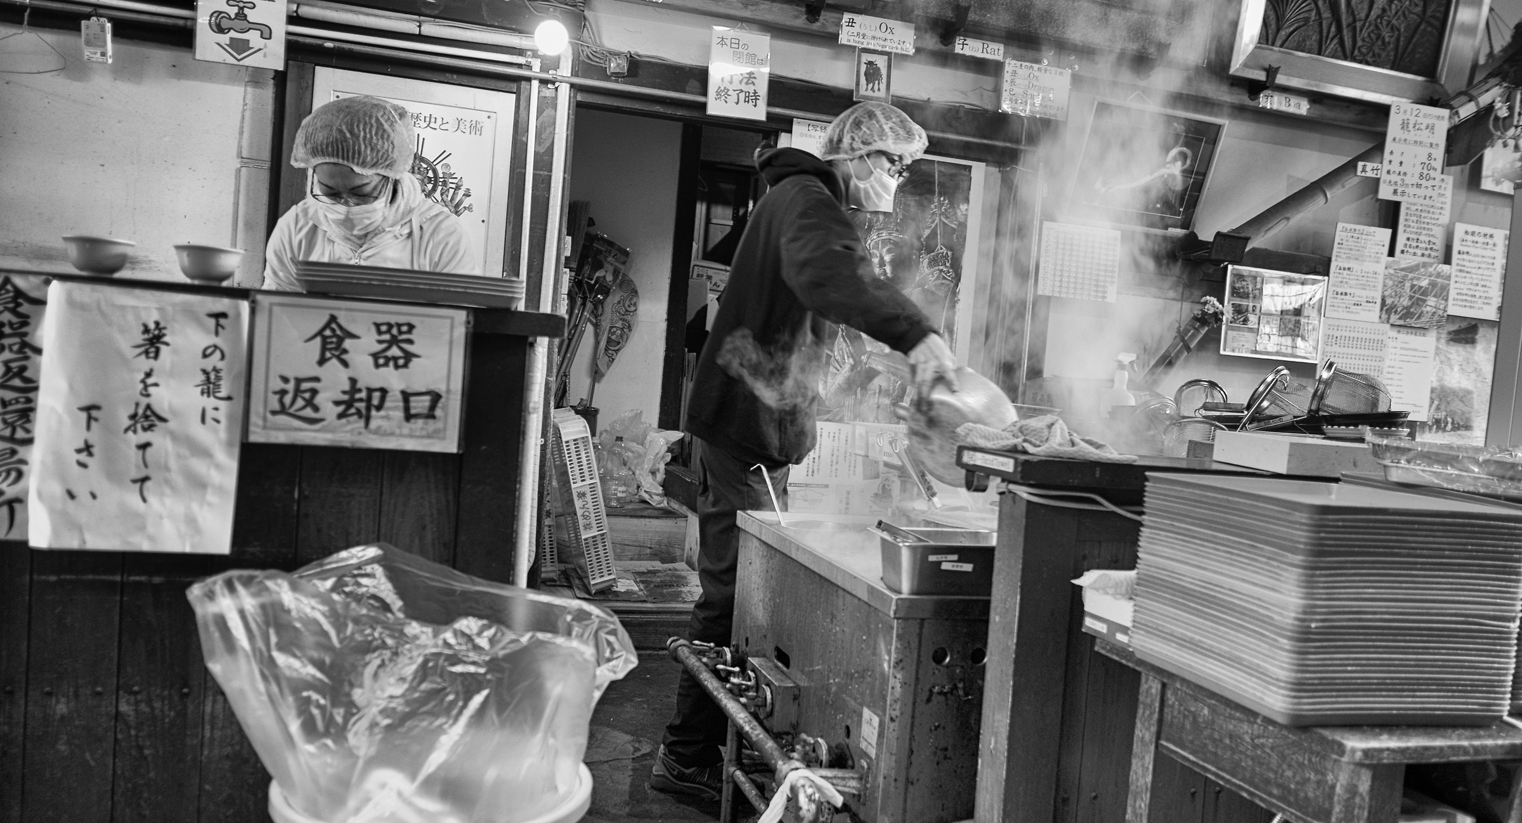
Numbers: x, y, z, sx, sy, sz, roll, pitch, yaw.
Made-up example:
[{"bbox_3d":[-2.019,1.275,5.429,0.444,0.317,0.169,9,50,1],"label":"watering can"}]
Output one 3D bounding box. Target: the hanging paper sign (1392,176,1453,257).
[{"bbox_3d":[2.936,-0.856,5.046,0.270,0.367,0.010,4,3,-17],"label":"hanging paper sign"}]

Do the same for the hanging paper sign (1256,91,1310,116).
[{"bbox_3d":[2.021,-1.185,4.406,0.228,0.060,0.010,4,3,-15],"label":"hanging paper sign"}]

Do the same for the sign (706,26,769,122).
[{"bbox_3d":[-0.075,-1.196,4.048,0.216,0.308,0.010,4,3,-17],"label":"sign"}]

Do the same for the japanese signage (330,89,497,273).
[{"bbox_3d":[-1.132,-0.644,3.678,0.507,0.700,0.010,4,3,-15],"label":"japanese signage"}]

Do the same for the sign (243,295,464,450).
[{"bbox_3d":[-0.619,-0.057,1.767,0.316,0.227,0.010,4,3,-17],"label":"sign"}]

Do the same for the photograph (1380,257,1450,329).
[{"bbox_3d":[2.682,-0.483,4.685,0.340,0.262,0.006,4,3,-15],"label":"photograph"}]

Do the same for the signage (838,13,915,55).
[{"bbox_3d":[0.442,-1.422,4.302,0.296,0.117,0.010,4,3,-17],"label":"signage"}]

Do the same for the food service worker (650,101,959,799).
[{"bbox_3d":[0.118,0.098,2.787,0.640,1.700,0.500,5,2,0],"label":"food service worker"}]

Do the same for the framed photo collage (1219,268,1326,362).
[{"bbox_3d":[2.029,-0.380,4.506,0.462,0.350,0.025,4,3,-15],"label":"framed photo collage"}]

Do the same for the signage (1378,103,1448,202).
[{"bbox_3d":[2.802,-1.103,4.886,0.305,0.410,0.010,4,3,-17],"label":"signage"}]

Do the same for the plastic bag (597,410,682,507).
[{"bbox_3d":[-0.547,0.218,5.120,0.360,0.420,0.280,4,3,-15],"label":"plastic bag"}]

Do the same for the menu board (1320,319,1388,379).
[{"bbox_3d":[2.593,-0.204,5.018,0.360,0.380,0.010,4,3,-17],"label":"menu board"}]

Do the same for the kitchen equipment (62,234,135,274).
[{"bbox_3d":[-1.229,-0.288,2.120,0.120,0.068,0.120,4,3,-15],"label":"kitchen equipment"}]

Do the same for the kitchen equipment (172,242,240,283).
[{"bbox_3d":[-0.853,-0.226,1.760,0.097,0.056,0.097,4,3,-17],"label":"kitchen equipment"}]

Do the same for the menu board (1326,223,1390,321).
[{"bbox_3d":[2.622,-0.607,5.000,0.293,0.410,0.010,4,3,-17],"label":"menu board"}]

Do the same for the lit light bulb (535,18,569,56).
[{"bbox_3d":[-0.631,-1.133,3.450,0.100,0.105,0.100,4,3,-15],"label":"lit light bulb"}]

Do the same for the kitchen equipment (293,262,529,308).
[{"bbox_3d":[-0.590,-0.206,1.933,0.339,0.050,0.300,4,3,-17],"label":"kitchen equipment"}]

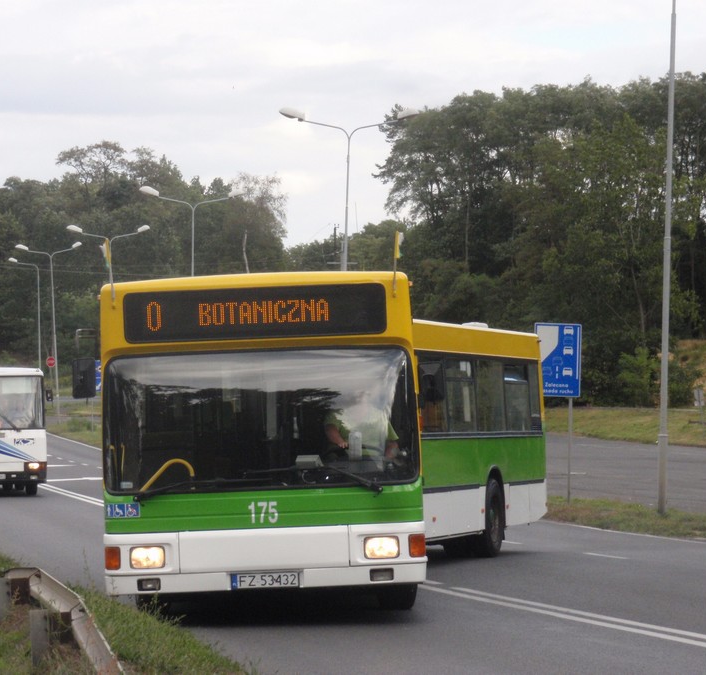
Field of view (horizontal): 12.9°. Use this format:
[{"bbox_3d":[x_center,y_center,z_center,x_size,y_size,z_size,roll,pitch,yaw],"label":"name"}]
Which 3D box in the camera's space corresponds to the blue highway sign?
[{"bbox_3d":[4.288,0.479,65.000,0.990,1.560,0.050,1,-1,-15],"label":"blue highway sign"}]

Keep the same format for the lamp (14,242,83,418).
[{"bbox_3d":[-16.677,-0.205,172.000,3.750,9.900,0.360,1,-1,-10],"label":"lamp"}]

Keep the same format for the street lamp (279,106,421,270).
[{"bbox_3d":[-0.163,-1.316,85.000,3.900,9.900,0.360,1,-1,-10],"label":"street lamp"}]

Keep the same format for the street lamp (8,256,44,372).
[{"bbox_3d":[-21.026,-0.314,200.000,2.000,9.500,0.320,1,-1,-10],"label":"street lamp"}]

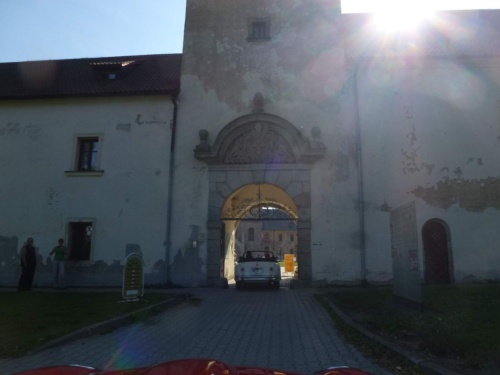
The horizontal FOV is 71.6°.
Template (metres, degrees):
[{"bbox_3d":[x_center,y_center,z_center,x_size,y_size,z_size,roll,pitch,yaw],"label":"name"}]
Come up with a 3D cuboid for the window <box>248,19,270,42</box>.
[{"bbox_3d":[0.357,-6.446,14.275,0.983,0.997,0.300,0,-10,5],"label":"window"}]

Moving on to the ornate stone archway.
[{"bbox_3d":[0.368,0.344,13.086,4.851,6.595,0.700,0,-10,5],"label":"ornate stone archway"}]

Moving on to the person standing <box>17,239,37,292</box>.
[{"bbox_3d":[-7.348,2.531,11.451,0.520,1.752,0.400,10,-14,-42],"label":"person standing"}]

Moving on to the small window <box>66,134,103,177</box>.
[{"bbox_3d":[-6.443,-1.242,13.587,1.441,1.693,0.300,0,-10,3],"label":"small window"}]

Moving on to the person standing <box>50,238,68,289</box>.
[{"bbox_3d":[-6.630,2.652,12.052,0.600,1.751,0.400,6,-12,-28],"label":"person standing"}]

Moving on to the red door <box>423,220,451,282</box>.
[{"bbox_3d":[6.627,2.288,12.354,0.985,2.281,0.200,0,-10,5],"label":"red door"}]

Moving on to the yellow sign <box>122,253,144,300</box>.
[{"bbox_3d":[-2.974,2.272,8.851,0.523,1.203,0.350,6,-11,-26],"label":"yellow sign"}]

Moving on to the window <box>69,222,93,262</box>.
[{"bbox_3d":[-6.308,1.984,13.012,0.918,1.473,0.250,0,-10,3],"label":"window"}]

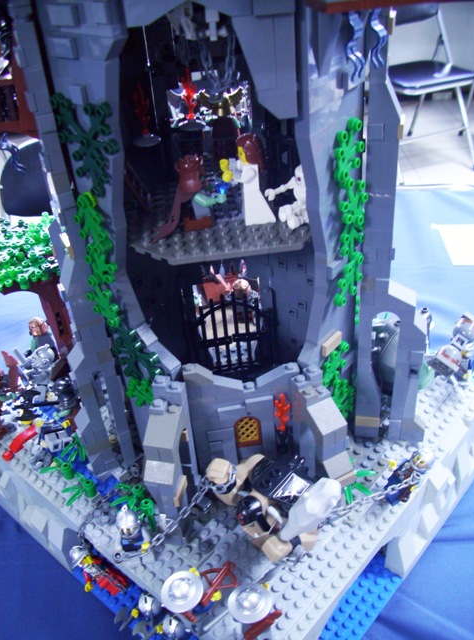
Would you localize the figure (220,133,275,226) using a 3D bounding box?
[{"bbox_3d":[0.005,-0.072,0.305,0.027,0.044,0.020,-7,36,-3],"label":"figure"}]

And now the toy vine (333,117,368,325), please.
[{"bbox_3d":[0.056,-0.044,0.300,0.015,0.111,0.032,17,35,36],"label":"toy vine"}]

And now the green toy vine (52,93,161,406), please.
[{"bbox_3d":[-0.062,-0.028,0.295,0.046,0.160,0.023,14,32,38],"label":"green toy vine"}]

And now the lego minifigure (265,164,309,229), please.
[{"bbox_3d":[0.030,-0.065,0.302,0.024,0.029,0.026,-32,43,-32],"label":"lego minifigure"}]

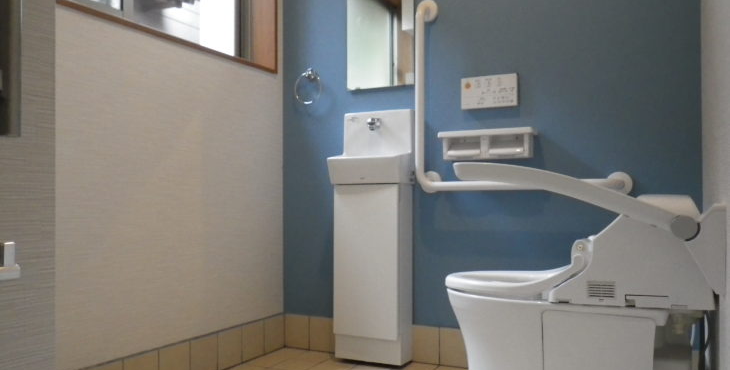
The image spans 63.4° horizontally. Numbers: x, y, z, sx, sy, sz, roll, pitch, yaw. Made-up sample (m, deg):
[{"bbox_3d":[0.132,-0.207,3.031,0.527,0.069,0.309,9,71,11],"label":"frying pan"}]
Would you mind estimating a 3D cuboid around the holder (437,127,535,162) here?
[{"bbox_3d":[0.457,-0.148,2.207,0.351,0.108,0.107,-2,-3,26],"label":"holder"}]

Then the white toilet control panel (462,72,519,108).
[{"bbox_3d":[0.475,-0.353,2.251,0.216,0.119,0.025,-2,-3,26],"label":"white toilet control panel"}]

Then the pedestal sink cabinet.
[{"bbox_3d":[0.025,0.203,2.371,0.306,1.015,0.172,-2,-3,26],"label":"pedestal sink cabinet"}]

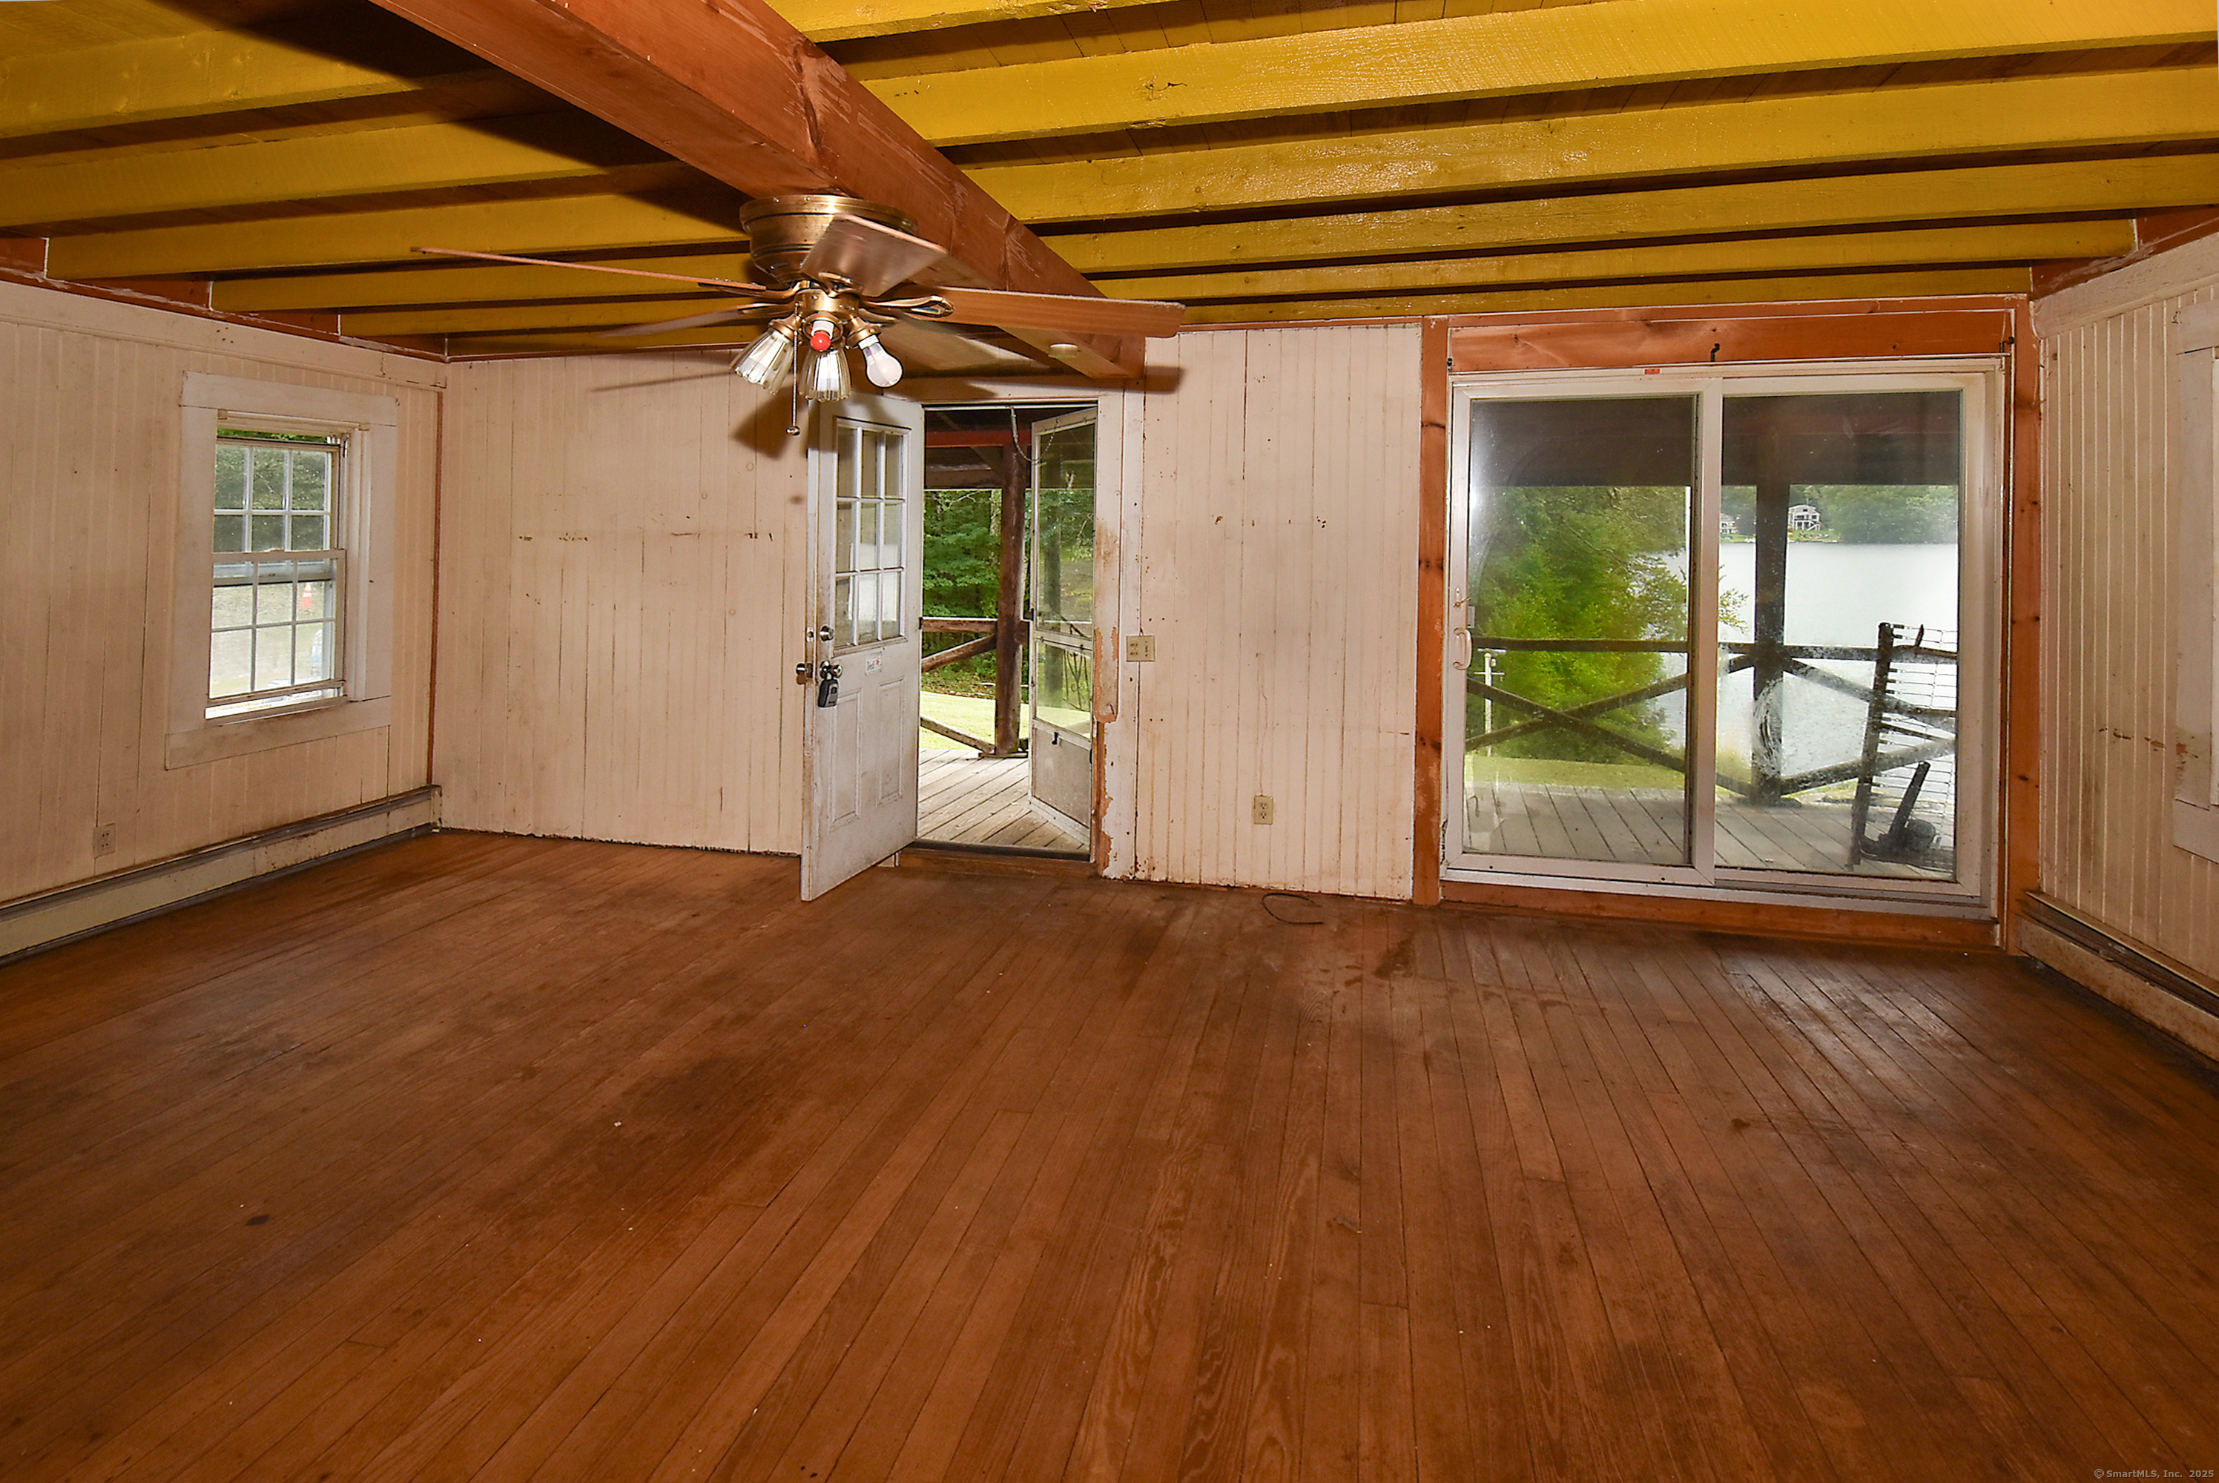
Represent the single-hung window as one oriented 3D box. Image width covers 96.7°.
[{"bbox_3d":[-3.674,-0.769,4.412,0.100,1.250,0.670,3,7,12],"label":"single-hung window"}]

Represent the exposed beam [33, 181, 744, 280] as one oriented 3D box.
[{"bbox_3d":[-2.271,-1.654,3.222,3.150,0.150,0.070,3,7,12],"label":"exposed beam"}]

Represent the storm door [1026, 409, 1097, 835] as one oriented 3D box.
[{"bbox_3d":[-0.229,-0.580,4.750,0.045,1.970,0.760,-2,7,-27],"label":"storm door"}]

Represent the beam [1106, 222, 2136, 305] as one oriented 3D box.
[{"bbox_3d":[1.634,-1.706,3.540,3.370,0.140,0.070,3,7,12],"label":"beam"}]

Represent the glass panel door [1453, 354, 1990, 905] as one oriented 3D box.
[{"bbox_3d":[2.305,-0.417,3.807,1.920,2.050,0.110,3,7,12],"label":"glass panel door"}]

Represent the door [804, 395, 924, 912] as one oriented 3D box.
[{"bbox_3d":[-1.019,-0.457,4.160,0.050,2.000,0.770,4,7,21],"label":"door"}]

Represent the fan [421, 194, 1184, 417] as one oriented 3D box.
[{"bbox_3d":[-0.563,-0.852,1.960,1.340,0.420,1.340,3,7,12],"label":"fan"}]

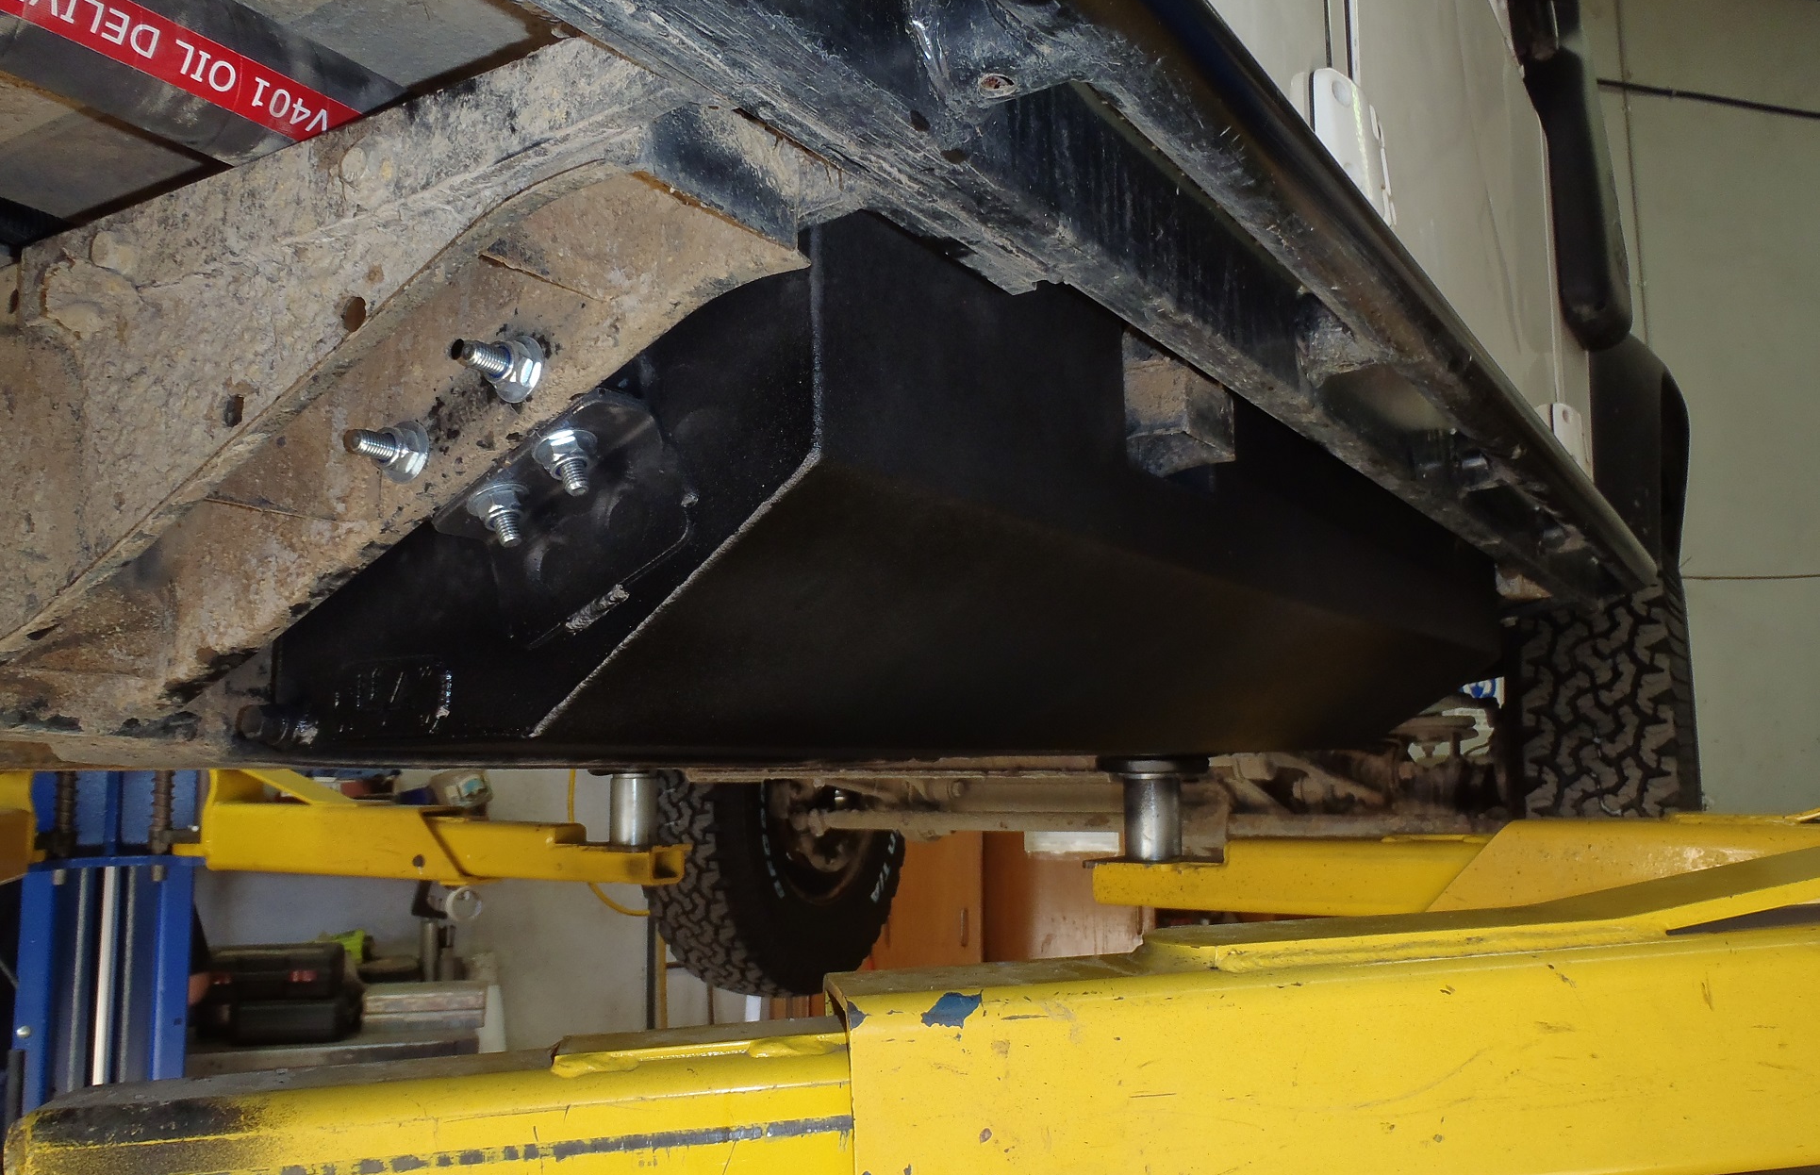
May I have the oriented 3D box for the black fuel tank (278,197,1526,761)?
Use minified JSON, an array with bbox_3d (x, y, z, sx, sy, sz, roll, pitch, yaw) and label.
[{"bbox_3d":[0.194,-0.002,1.218,0.310,0.262,1.420,-4,-7,31],"label":"black fuel tank"}]

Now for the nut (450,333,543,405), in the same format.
[{"bbox_3d":[-0.149,-0.081,0.527,0.024,0.024,0.026,-4,-7,31],"label":"nut"}]

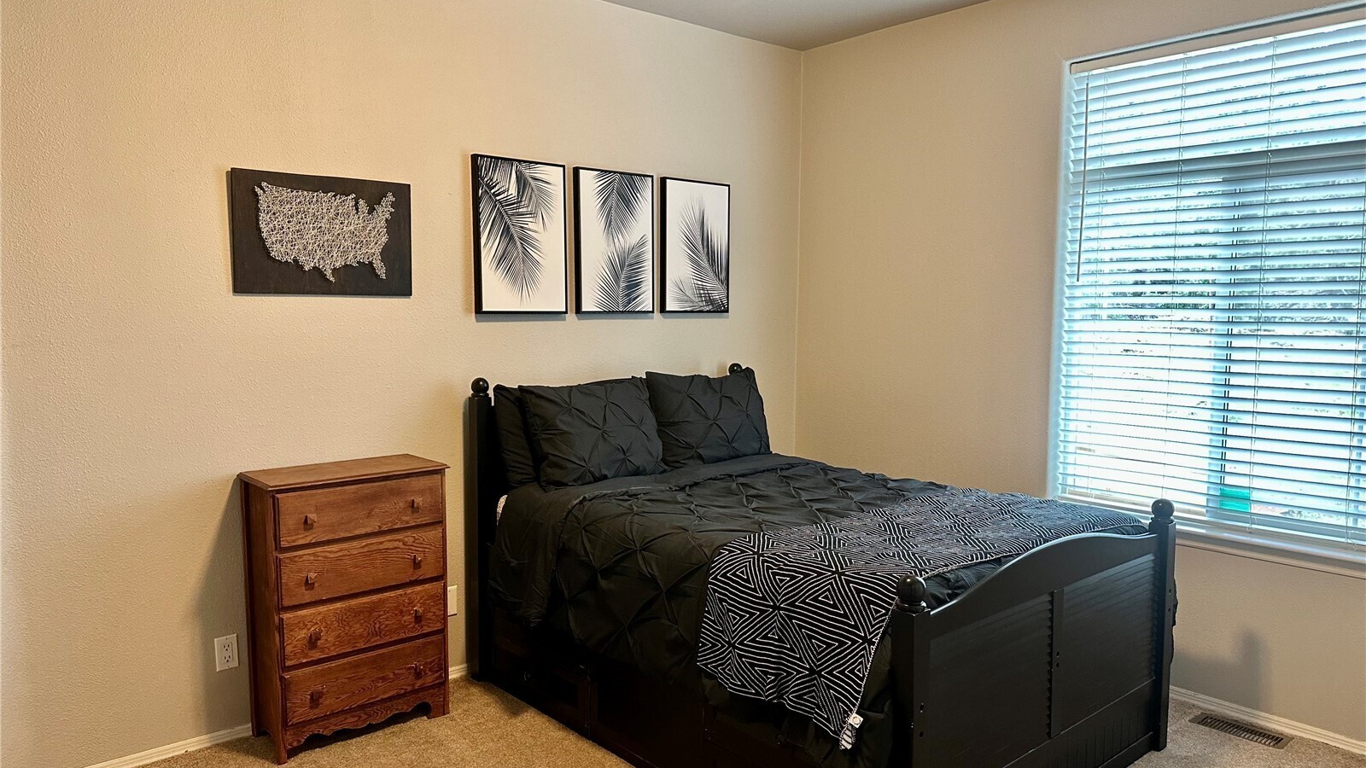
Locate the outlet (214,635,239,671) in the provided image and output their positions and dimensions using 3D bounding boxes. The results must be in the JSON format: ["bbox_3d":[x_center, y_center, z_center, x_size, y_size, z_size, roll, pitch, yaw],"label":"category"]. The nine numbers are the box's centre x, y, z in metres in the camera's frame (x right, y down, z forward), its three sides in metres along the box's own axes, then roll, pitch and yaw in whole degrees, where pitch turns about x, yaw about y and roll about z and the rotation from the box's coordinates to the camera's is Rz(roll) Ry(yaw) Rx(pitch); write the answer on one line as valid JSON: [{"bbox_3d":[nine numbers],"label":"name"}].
[{"bbox_3d":[-1.534,0.908,3.189,0.070,0.115,0.008,-4,7,-41],"label":"outlet"}]

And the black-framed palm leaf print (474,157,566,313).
[{"bbox_3d":[-0.647,-0.589,3.808,0.409,0.606,0.030,-4,7,-41],"label":"black-framed palm leaf print"}]

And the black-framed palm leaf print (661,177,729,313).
[{"bbox_3d":[0.062,-0.635,4.418,0.405,0.604,0.030,-4,7,-41],"label":"black-framed palm leaf print"}]

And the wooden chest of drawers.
[{"bbox_3d":[-1.147,0.752,3.287,0.614,0.908,0.326,-4,7,-41],"label":"wooden chest of drawers"}]

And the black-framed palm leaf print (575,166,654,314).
[{"bbox_3d":[-0.292,-0.612,4.114,0.405,0.605,0.030,-4,7,-41],"label":"black-framed palm leaf print"}]

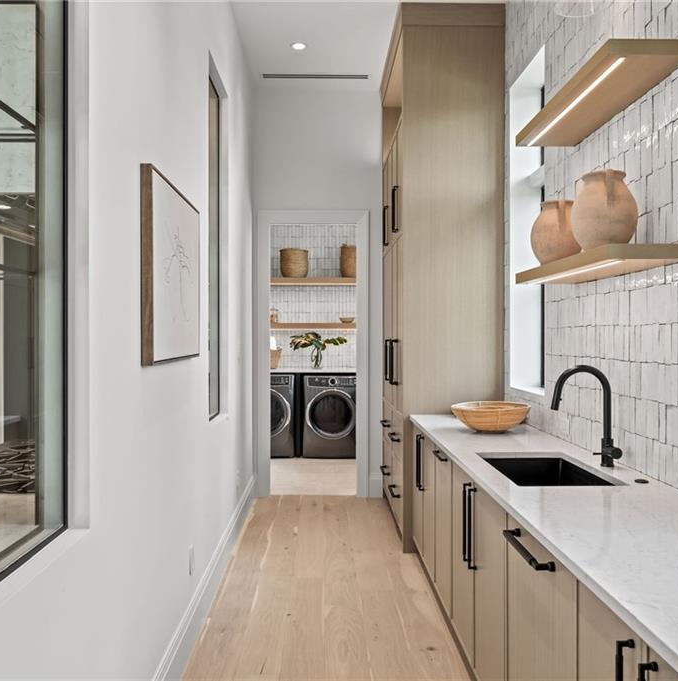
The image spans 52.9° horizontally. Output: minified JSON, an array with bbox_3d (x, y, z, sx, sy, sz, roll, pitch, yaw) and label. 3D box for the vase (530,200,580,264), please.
[{"bbox_3d":[0.968,-0.459,3.009,0.232,0.303,0.232,0,0,-1],"label":"vase"}]

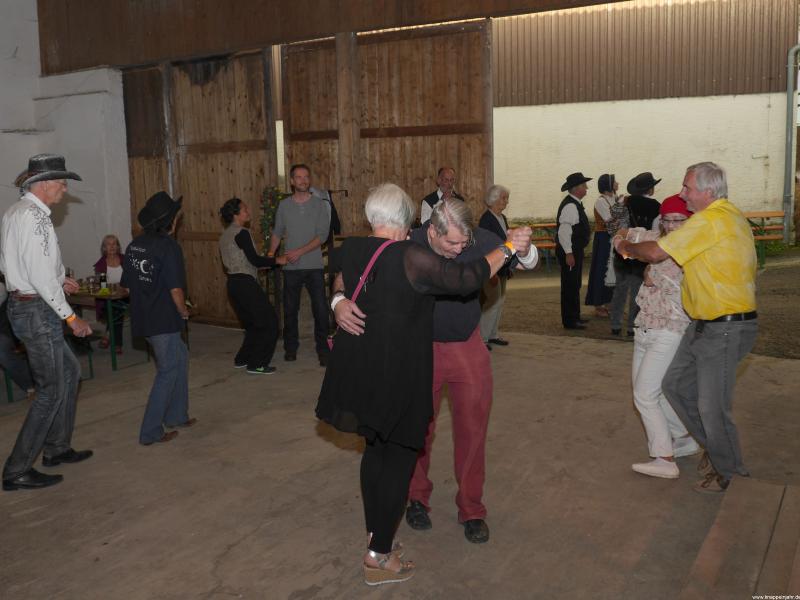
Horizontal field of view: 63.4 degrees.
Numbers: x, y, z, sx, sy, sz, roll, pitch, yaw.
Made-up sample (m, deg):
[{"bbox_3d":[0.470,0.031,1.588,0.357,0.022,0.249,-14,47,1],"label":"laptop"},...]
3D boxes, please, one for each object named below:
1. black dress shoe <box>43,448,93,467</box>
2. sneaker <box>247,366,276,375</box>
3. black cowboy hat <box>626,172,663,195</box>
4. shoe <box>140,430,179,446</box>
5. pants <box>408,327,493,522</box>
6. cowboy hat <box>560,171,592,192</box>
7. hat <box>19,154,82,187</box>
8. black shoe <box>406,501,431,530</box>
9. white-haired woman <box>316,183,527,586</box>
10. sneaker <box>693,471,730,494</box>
[{"bbox_3d":[-2.035,0.964,3.960,0.285,0.105,0.105,-6,10,-27],"label":"black dress shoe"},{"bbox_3d":[-1.240,0.615,5.800,0.270,0.100,0.100,2,11,14],"label":"sneaker"},{"bbox_3d":[2.621,-1.251,6.950,0.360,0.170,0.310,-27,22,-33],"label":"black cowboy hat"},{"bbox_3d":[-1.601,0.924,4.300,0.250,0.100,0.095,-9,11,-40],"label":"shoe"},{"bbox_3d":[0.235,0.585,3.100,0.420,1.000,0.300,-2,11,-3],"label":"pants"},{"bbox_3d":[1.997,-1.331,7.300,0.360,0.155,0.310,-15,7,7],"label":"cowboy hat"},{"bbox_3d":[-1.912,-0.706,3.530,0.375,0.160,0.310,-2,8,-17],"label":"hat"},{"bbox_3d":[0.088,1.070,3.290,0.110,0.110,0.290,-4,11,-18],"label":"black shoe"},{"bbox_3d":[0.080,0.390,2.660,0.780,1.690,0.500,4,12,23],"label":"white-haired woman"},{"bbox_3d":[1.716,0.990,3.520,0.285,0.115,0.110,-6,10,-30],"label":"sneaker"}]

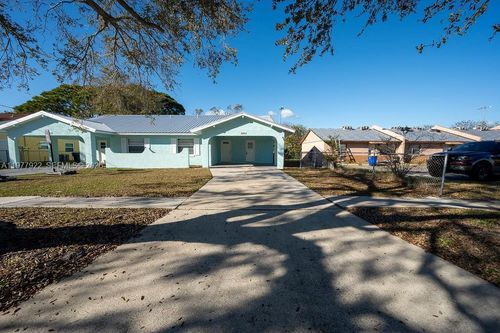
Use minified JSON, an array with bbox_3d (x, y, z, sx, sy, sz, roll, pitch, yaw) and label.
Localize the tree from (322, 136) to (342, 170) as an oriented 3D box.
[{"bbox_3d":[6.366,-1.065,15.000,1.550,2.450,1.500,0,5,0],"label":"tree"}]

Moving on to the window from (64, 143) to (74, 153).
[{"bbox_3d":[-20.404,-2.128,22.000,0.120,1.060,1.050,0,5,0],"label":"window"}]

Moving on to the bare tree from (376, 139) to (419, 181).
[{"bbox_3d":[7.815,-0.397,10.300,2.200,2.150,2.000,0,5,0],"label":"bare tree"}]

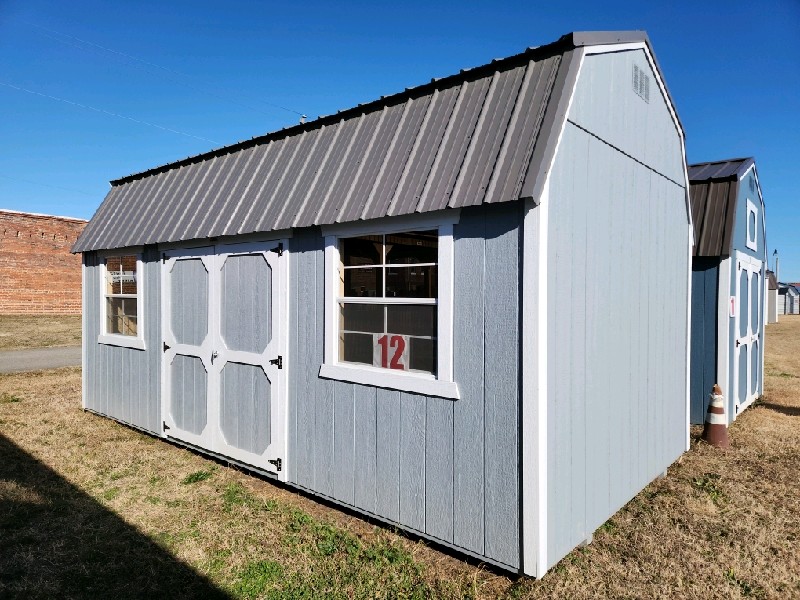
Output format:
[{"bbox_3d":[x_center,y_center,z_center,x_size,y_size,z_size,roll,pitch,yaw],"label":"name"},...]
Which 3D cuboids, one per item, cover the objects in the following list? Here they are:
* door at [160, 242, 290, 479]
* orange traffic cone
[{"bbox_3d":[-1.623,0.439,4.661,2.020,1.840,0.080,1,1,40],"label":"door"},{"bbox_3d":[3.197,1.184,5.380,0.300,0.670,0.300,1,1,40],"label":"orange traffic cone"}]

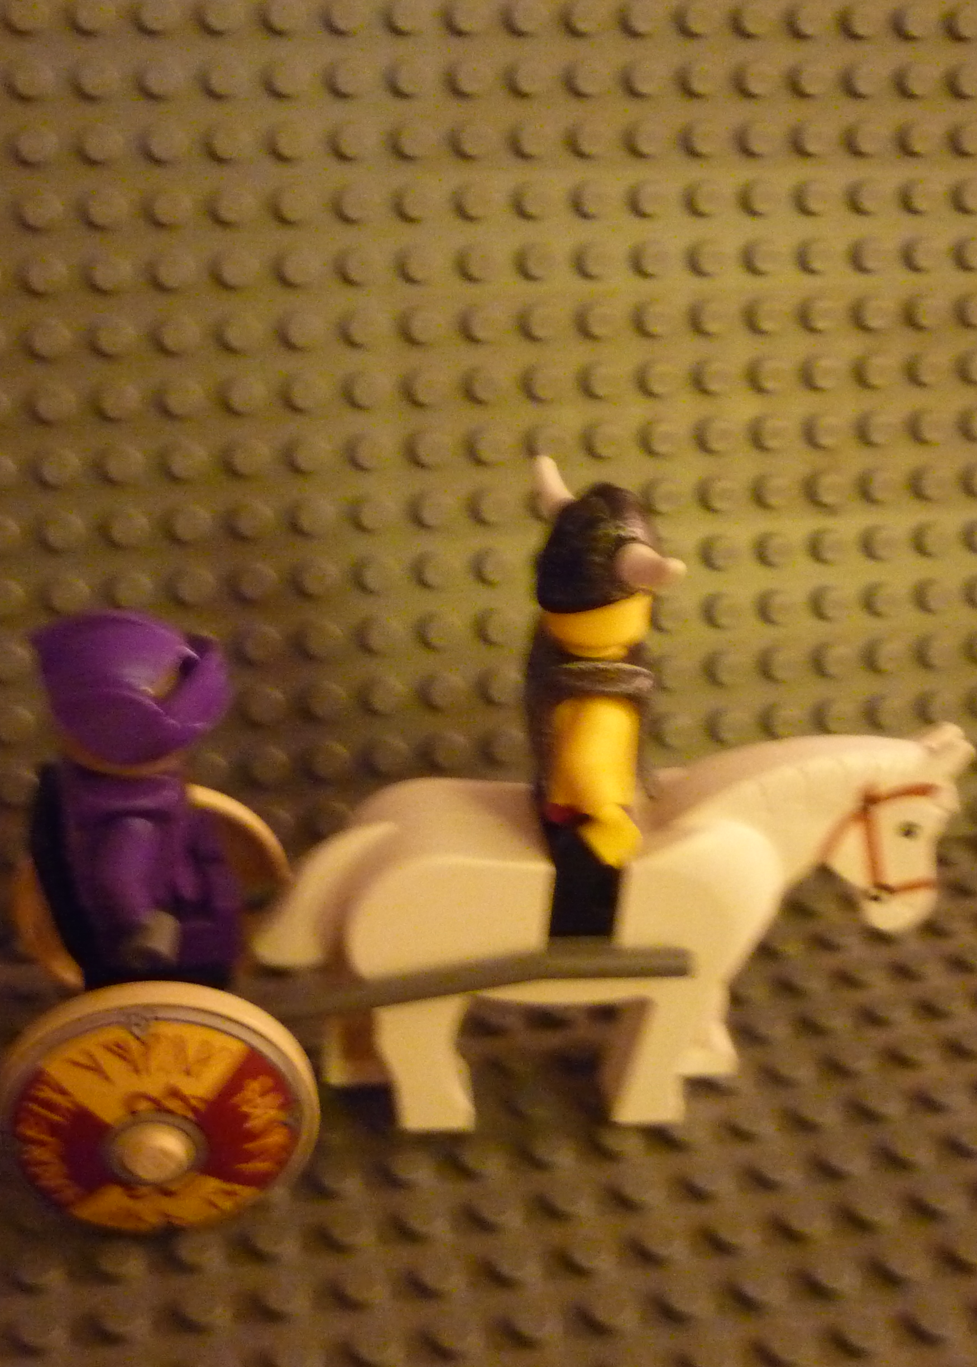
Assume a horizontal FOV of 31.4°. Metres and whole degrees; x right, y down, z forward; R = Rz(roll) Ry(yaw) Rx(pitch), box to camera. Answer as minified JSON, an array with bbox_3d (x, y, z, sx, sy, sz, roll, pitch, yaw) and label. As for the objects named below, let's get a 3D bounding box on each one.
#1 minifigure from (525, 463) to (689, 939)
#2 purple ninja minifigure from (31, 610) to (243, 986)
[{"bbox_3d":[0.010,0.002,0.182,0.015,0.047,0.028,-1,28,-4],"label":"minifigure"},{"bbox_3d":[-0.037,0.011,0.181,0.021,0.039,0.023,-2,28,-6],"label":"purple ninja minifigure"}]

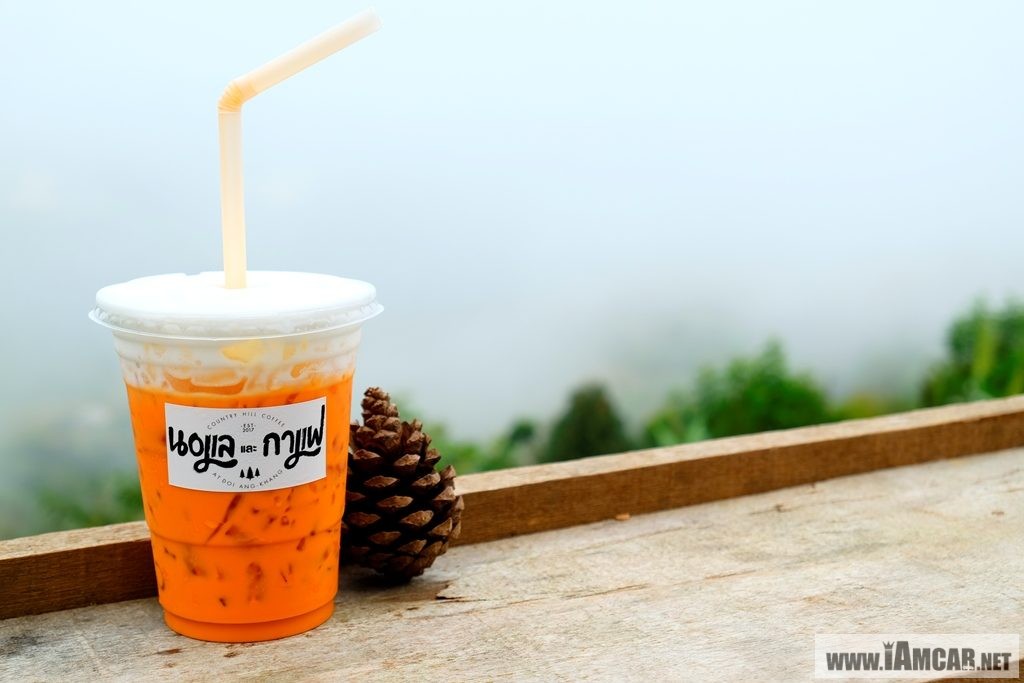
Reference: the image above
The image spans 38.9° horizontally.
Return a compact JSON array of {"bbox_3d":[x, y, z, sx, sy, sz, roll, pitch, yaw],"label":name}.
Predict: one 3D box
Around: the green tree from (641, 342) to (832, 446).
[{"bbox_3d":[2.170,0.950,14.200,1.900,2.000,1.800,0,11,0],"label":"green tree"}]

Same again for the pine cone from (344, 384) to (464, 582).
[{"bbox_3d":[-0.047,0.055,0.562,0.057,0.075,0.057,-4,11,0],"label":"pine cone"}]

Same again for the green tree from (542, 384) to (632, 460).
[{"bbox_3d":[0.940,1.600,18.200,1.300,2.200,1.300,0,11,0],"label":"green tree"}]

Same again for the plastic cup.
[{"bbox_3d":[-0.096,0.040,0.520,0.101,0.118,0.101,-2,11,-10],"label":"plastic cup"}]

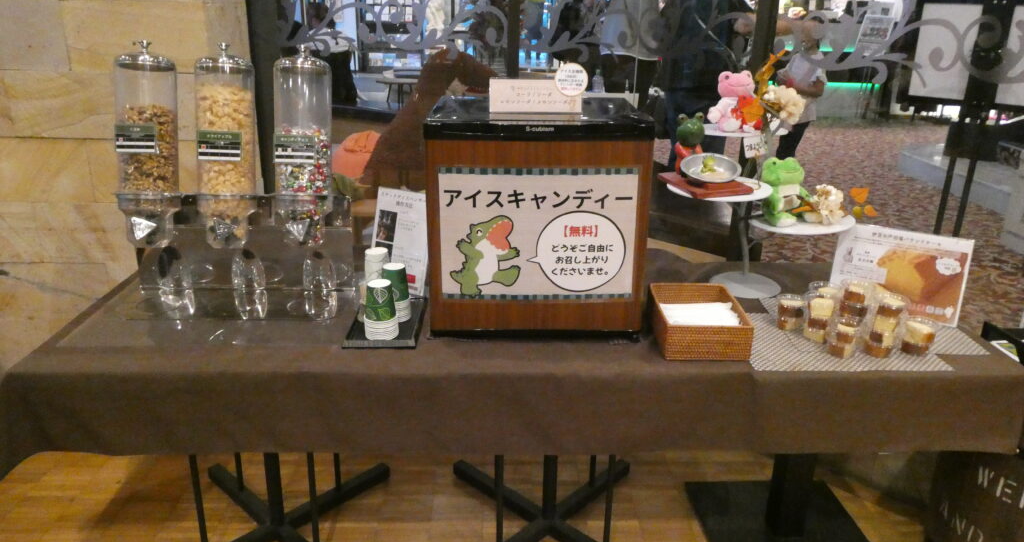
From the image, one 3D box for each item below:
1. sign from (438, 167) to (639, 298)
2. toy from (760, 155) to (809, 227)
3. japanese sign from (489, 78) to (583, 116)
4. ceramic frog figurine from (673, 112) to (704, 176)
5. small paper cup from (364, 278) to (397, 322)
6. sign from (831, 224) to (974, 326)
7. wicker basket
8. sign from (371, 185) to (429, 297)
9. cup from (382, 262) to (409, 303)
[{"bbox_3d":[0.056,-0.076,1.536,0.420,0.296,0.010,2,19,1],"label":"sign"},{"bbox_3d":[0.680,-0.195,1.762,0.112,0.156,0.115,-4,20,-16],"label":"toy"},{"bbox_3d":[0.053,-0.386,1.573,0.203,0.076,0.025,0,8,0],"label":"japanese sign"},{"bbox_3d":[0.452,-0.306,1.805,0.074,0.156,0.074,-5,20,-17],"label":"ceramic frog figurine"},{"bbox_3d":[-0.295,0.064,1.585,0.073,0.077,0.073,0,19,0],"label":"small paper cup"},{"bbox_3d":[0.957,-0.001,1.770,0.300,0.212,0.030,13,0,33],"label":"sign"},{"bbox_3d":[0.418,0.112,1.613,0.184,0.078,0.257,0,19,1],"label":"wicker basket"},{"bbox_3d":[-0.288,-0.077,1.840,0.183,0.258,0.015,12,7,28],"label":"sign"},{"bbox_3d":[-0.277,0.025,1.679,0.072,0.077,0.072,0,19,0],"label":"cup"}]

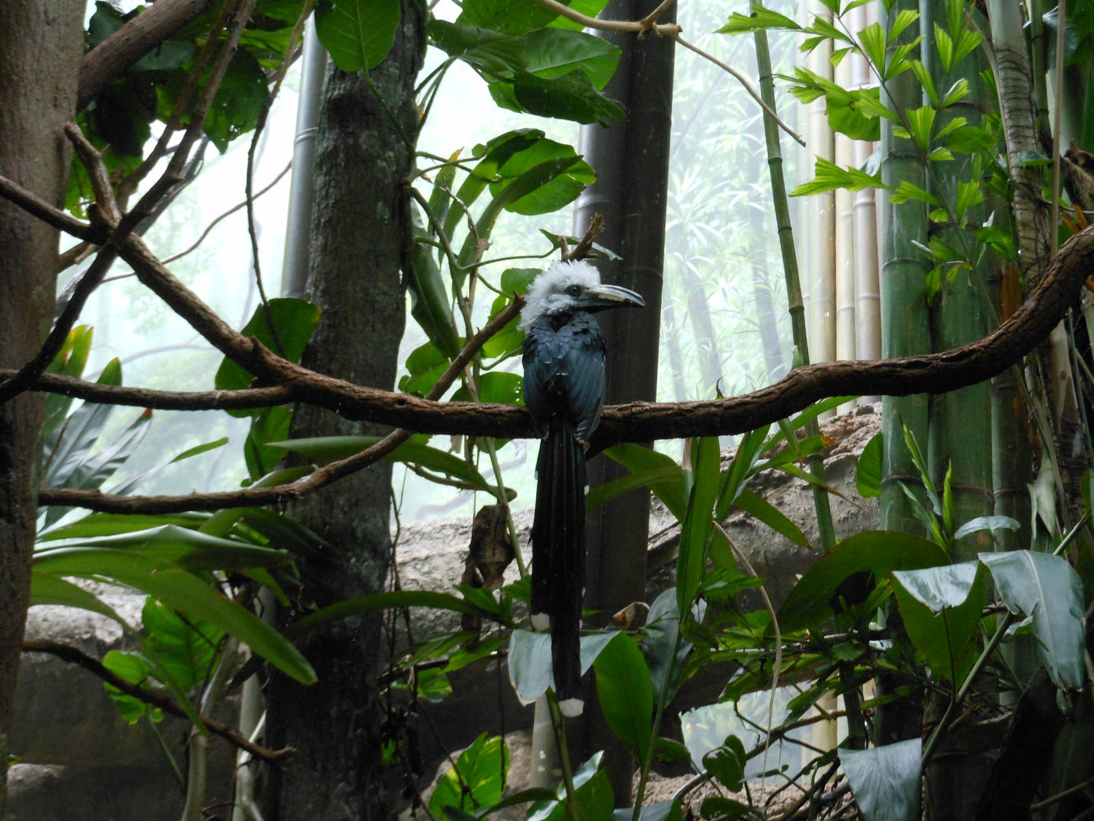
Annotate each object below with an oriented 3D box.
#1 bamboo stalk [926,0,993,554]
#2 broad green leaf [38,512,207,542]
[{"bbox_3d":[0.766,-0.233,3.700,0.120,1.060,0.120,2,-12,0],"label":"bamboo stalk"},{"bbox_3d":[-0.661,0.180,3.100,0.265,0.050,0.090,1,-13,6],"label":"broad green leaf"}]

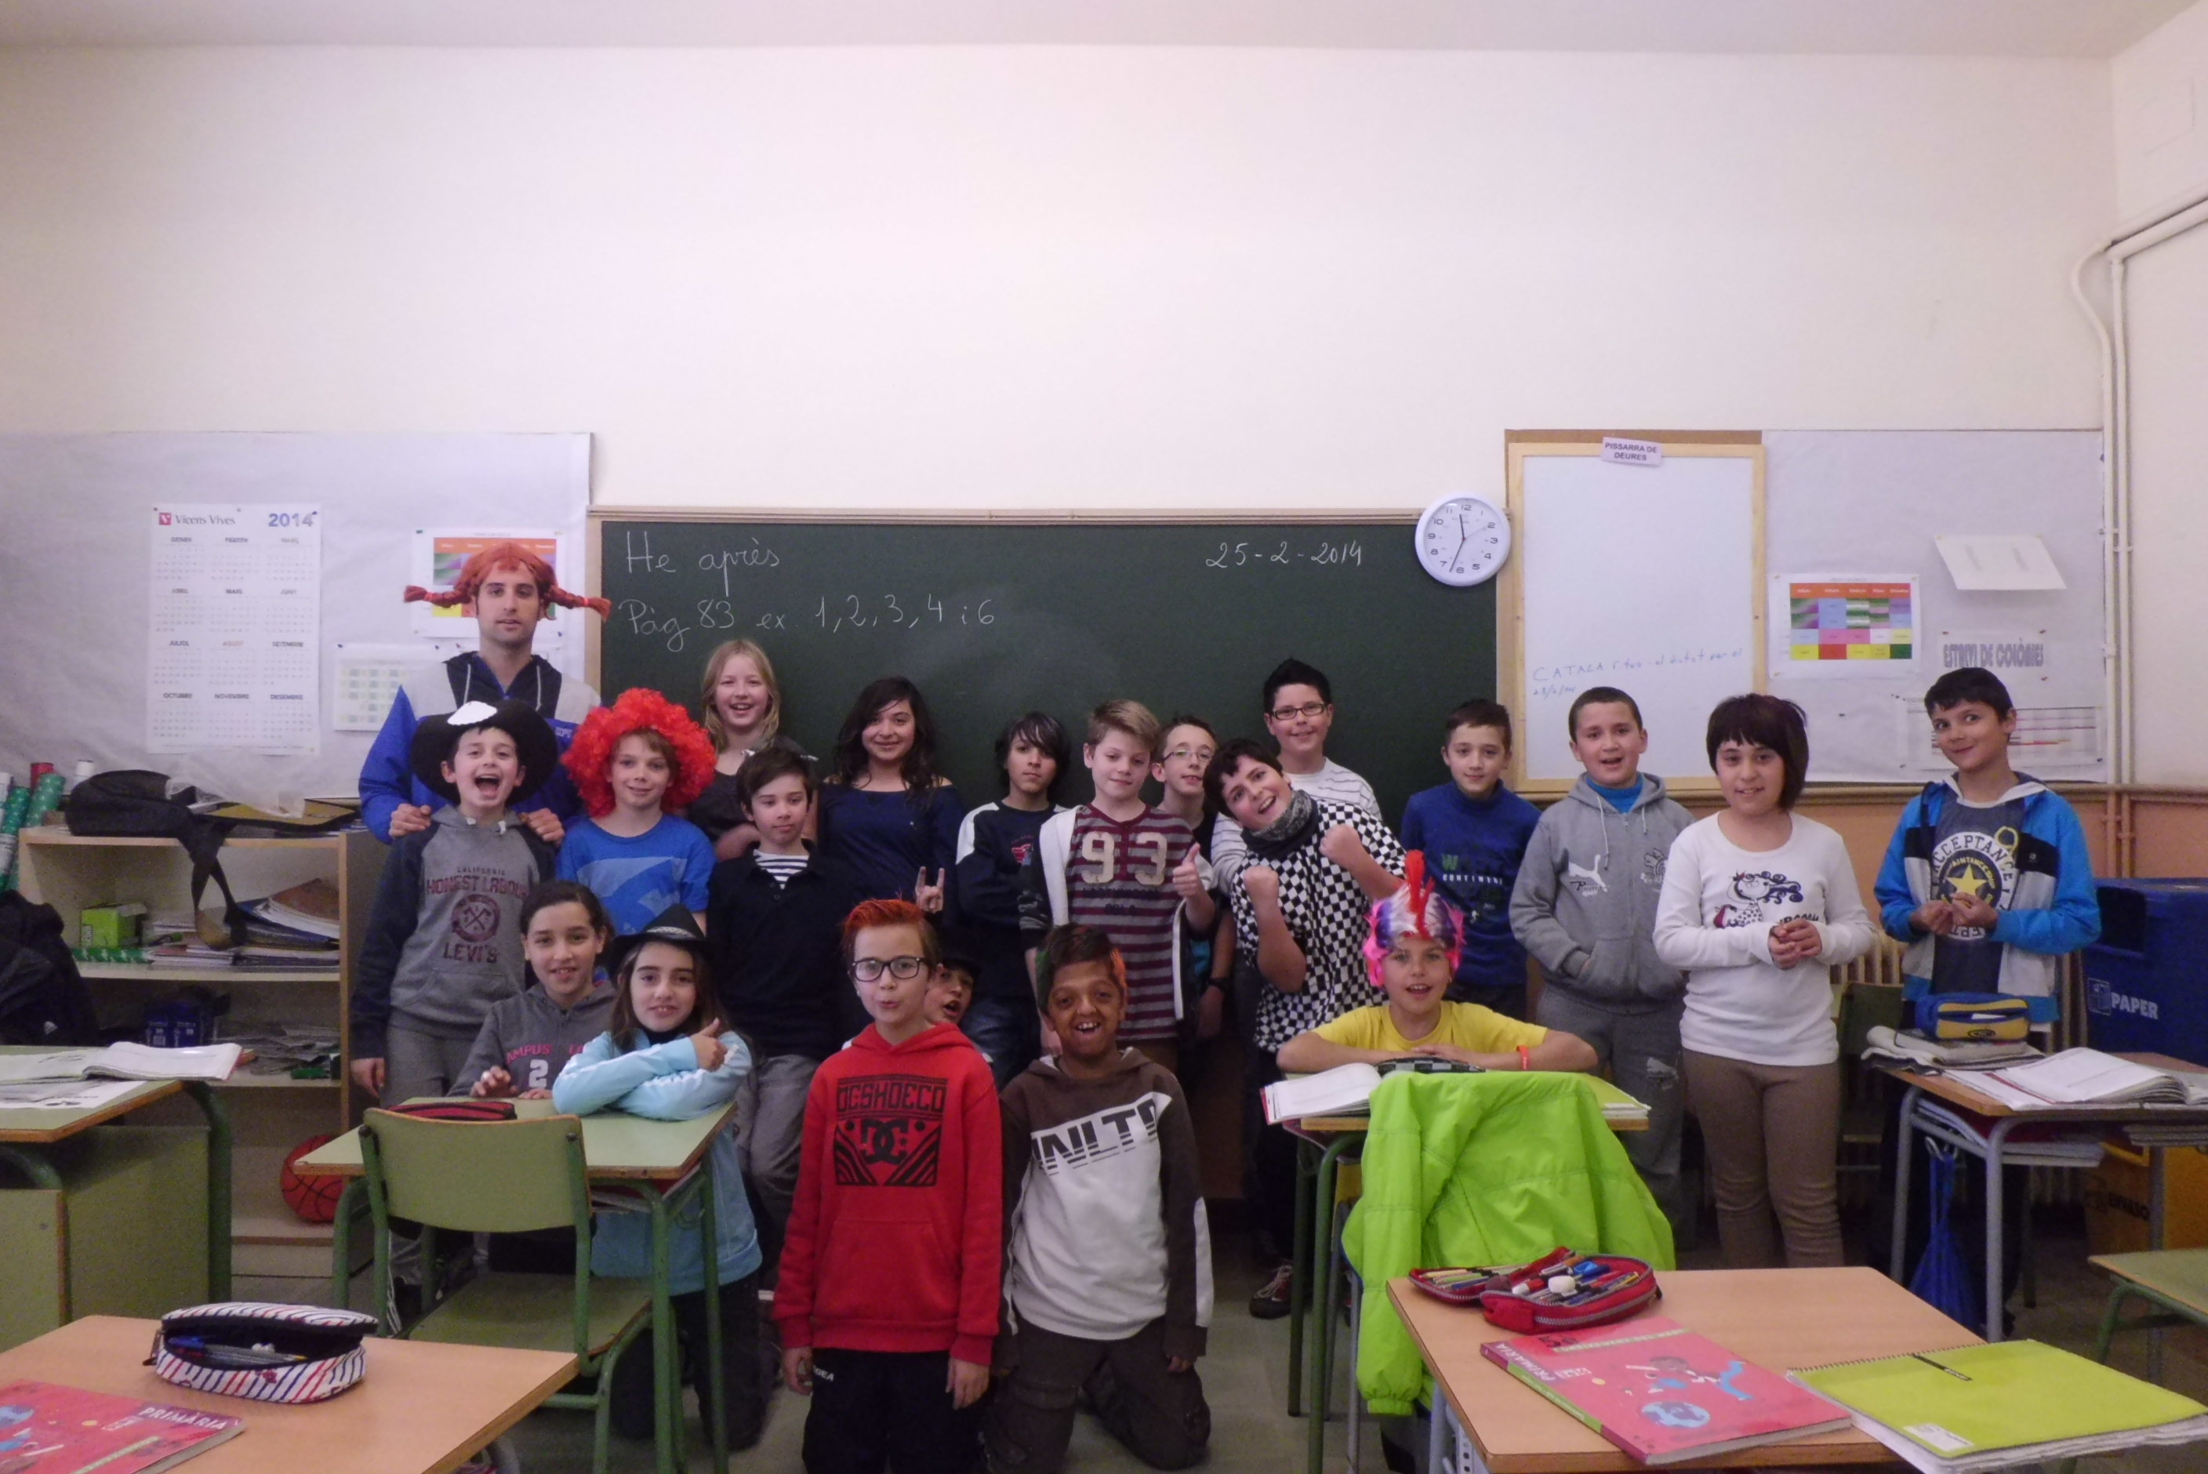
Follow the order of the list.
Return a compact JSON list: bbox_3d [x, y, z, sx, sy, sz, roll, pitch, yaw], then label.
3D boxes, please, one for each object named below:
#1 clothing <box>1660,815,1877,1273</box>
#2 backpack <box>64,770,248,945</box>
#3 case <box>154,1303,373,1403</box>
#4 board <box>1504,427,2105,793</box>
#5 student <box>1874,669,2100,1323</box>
[{"bbox_3d":[1.350,0.713,3.413,0.430,1.110,0.270,0,1,14],"label":"clothing"},{"bbox_3d":[-2.450,0.310,4.300,0.480,0.430,0.280,0,0,-3],"label":"backpack"},{"bbox_3d":[-0.875,0.640,1.735,0.222,0.066,0.110,0,0,5],"label":"case"},{"bbox_3d":[1.975,-0.367,4.670,1.690,1.000,0.040,0,0,-2],"label":"board"},{"bbox_3d":[1.955,0.575,3.691,0.450,1.455,0.320,1,1,31],"label":"student"}]

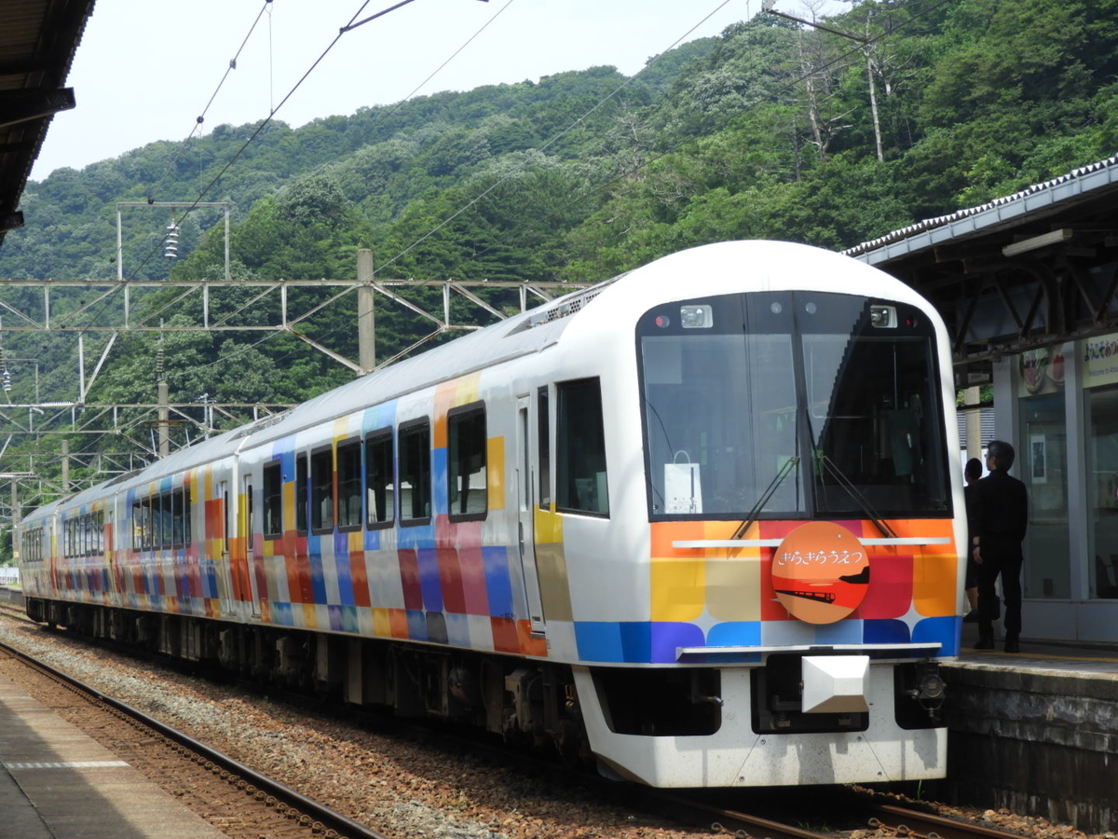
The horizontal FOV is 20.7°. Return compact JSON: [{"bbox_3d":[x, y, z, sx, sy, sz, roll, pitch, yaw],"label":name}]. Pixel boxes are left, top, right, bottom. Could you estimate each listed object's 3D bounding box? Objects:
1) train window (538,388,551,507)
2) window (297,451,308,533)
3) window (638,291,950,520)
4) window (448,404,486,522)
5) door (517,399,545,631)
[{"bbox_3d":[-0.079,0.219,22.456,0.080,0.940,0.350,0,-3,-13],"label":"train window"},{"bbox_3d":[-2.898,0.860,34.997,0.080,0.970,0.870,0,-3,-13],"label":"window"},{"bbox_3d":[1.664,-0.098,21.283,2.200,1.600,0.420,0,-3,-13],"label":"window"},{"bbox_3d":[-0.730,0.367,25.350,0.080,0.970,1.640,0,-3,-13],"label":"window"},{"bbox_3d":[-0.206,0.713,23.120,0.120,1.810,0.530,0,-3,-13],"label":"door"}]

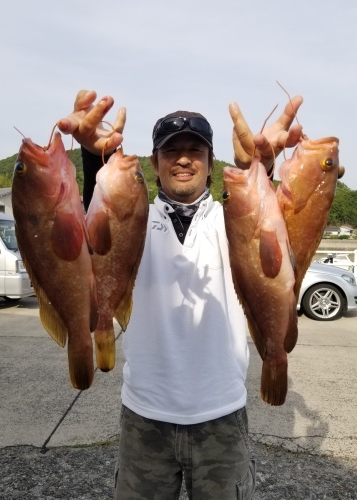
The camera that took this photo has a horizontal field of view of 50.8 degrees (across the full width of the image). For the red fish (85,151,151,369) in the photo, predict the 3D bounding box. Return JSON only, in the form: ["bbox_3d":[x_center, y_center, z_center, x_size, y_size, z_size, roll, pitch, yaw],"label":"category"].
[{"bbox_3d":[-0.109,0.021,0.680,0.120,0.400,0.075,5,0,-30],"label":"red fish"}]

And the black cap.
[{"bbox_3d":[0.011,-0.335,1.060,0.180,0.135,0.260,0,1,-2],"label":"black cap"}]

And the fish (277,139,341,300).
[{"bbox_3d":[0.215,-0.017,0.690,0.120,0.380,0.075,12,0,-13],"label":"fish"}]

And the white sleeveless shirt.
[{"bbox_3d":[0.020,0.160,1.130,0.440,0.660,0.270,0,1,0],"label":"white sleeveless shirt"}]

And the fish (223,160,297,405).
[{"bbox_3d":[0.143,0.055,0.660,0.125,0.420,0.080,-6,0,35],"label":"fish"}]

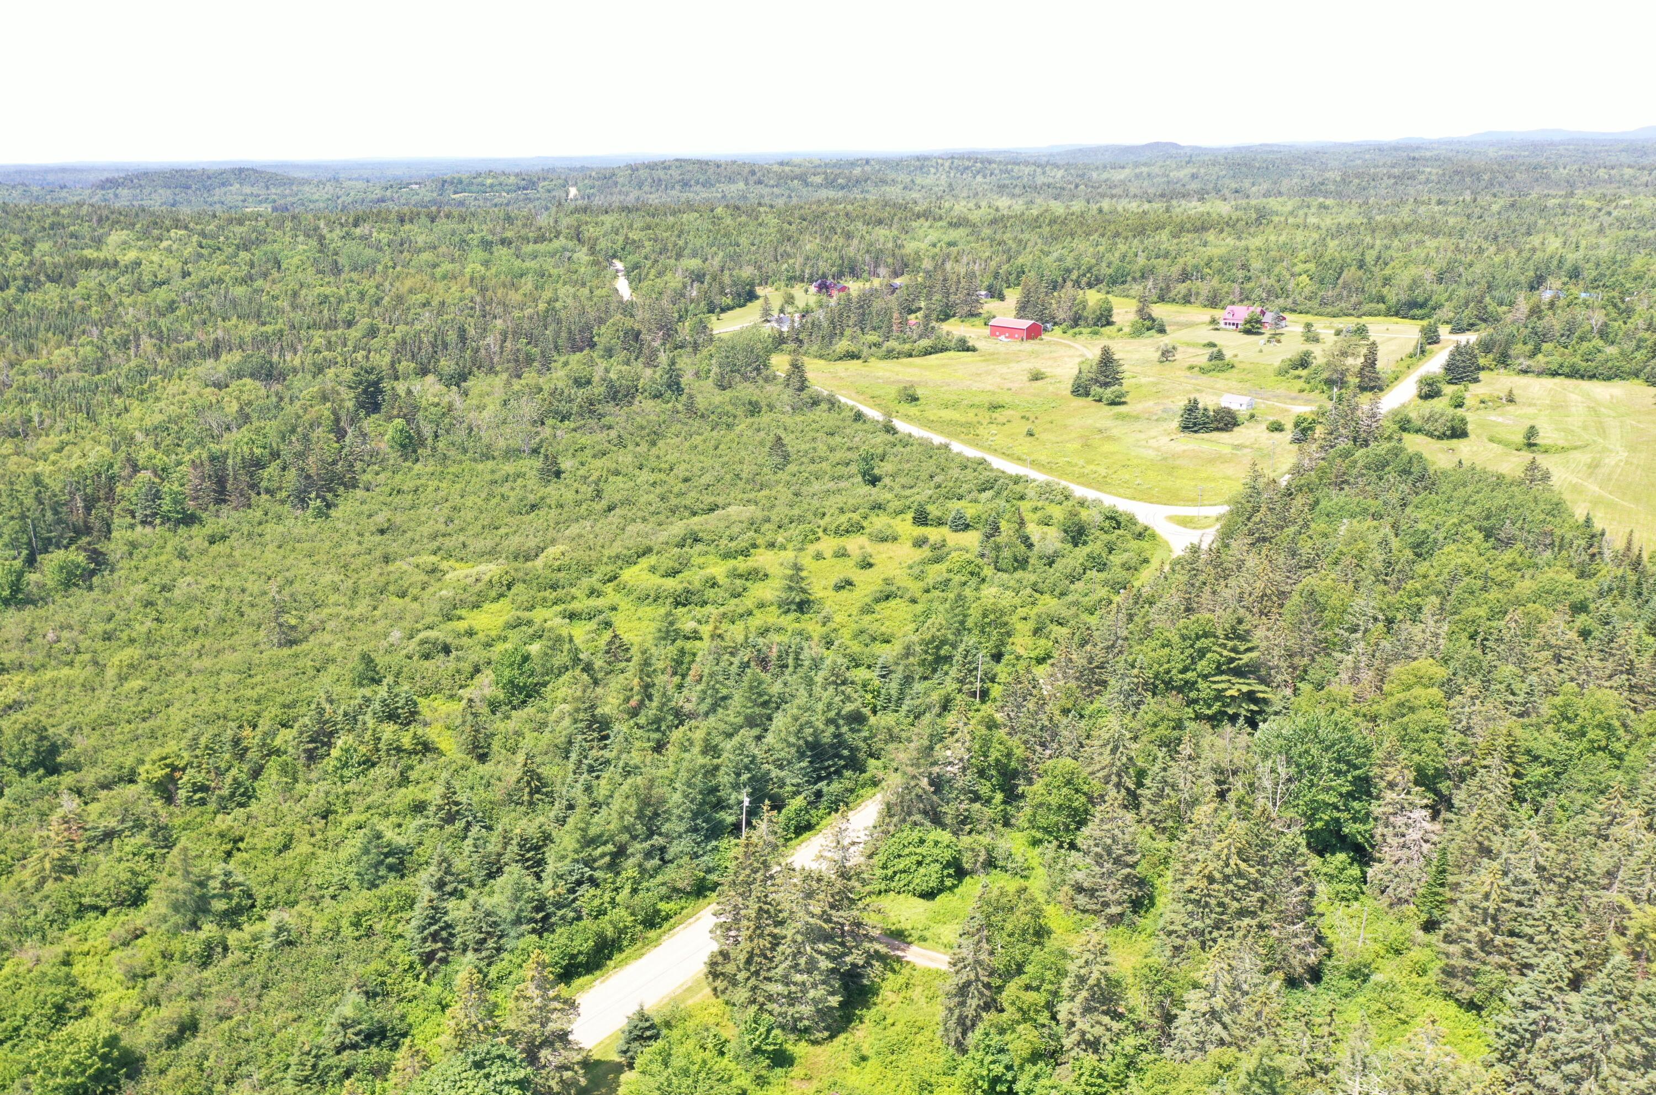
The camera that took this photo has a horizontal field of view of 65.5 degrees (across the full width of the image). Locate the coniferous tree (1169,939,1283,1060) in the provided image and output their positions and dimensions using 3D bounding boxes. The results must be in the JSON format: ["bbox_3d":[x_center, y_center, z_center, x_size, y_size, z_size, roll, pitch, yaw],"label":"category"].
[{"bbox_3d":[33.940,38.850,109.870,9.750,12.680,9.750,6,18,19],"label":"coniferous tree"}]

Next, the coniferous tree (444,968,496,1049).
[{"bbox_3d":[-31.300,40.450,111.880,4.380,9.280,4.380,-1,17,0],"label":"coniferous tree"}]

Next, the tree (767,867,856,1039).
[{"bbox_3d":[-1.510,35.640,115.250,7.960,15.800,7.960,-1,17,0],"label":"tree"}]

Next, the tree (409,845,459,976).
[{"bbox_3d":[-38.330,34.640,123.920,4.710,13.440,4.710,-1,17,0],"label":"tree"}]

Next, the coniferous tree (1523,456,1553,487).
[{"bbox_3d":[145.800,-13.330,263.610,5.400,10.650,5.400,-1,17,0],"label":"coniferous tree"}]

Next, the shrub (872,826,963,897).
[{"bbox_3d":[9.760,33.500,139.860,9.850,5.790,9.850,1,17,4],"label":"shrub"}]

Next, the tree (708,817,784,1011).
[{"bbox_3d":[-7.540,33.320,117.230,6.980,19.720,6.980,-2,17,-4],"label":"tree"}]

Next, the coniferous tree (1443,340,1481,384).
[{"bbox_3d":[212.290,-62.230,431.300,12.580,14.160,12.580,8,19,25],"label":"coniferous tree"}]

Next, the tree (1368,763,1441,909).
[{"bbox_3d":[59.960,29.410,132.700,7.050,15.960,7.050,-1,17,0],"label":"tree"}]

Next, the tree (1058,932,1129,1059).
[{"bbox_3d":[22.740,38.610,110.400,6.120,13.030,6.120,3,17,13],"label":"tree"}]

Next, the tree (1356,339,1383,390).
[{"bbox_3d":[155.090,-51.960,367.830,6.870,15.020,6.870,-1,17,0],"label":"tree"}]

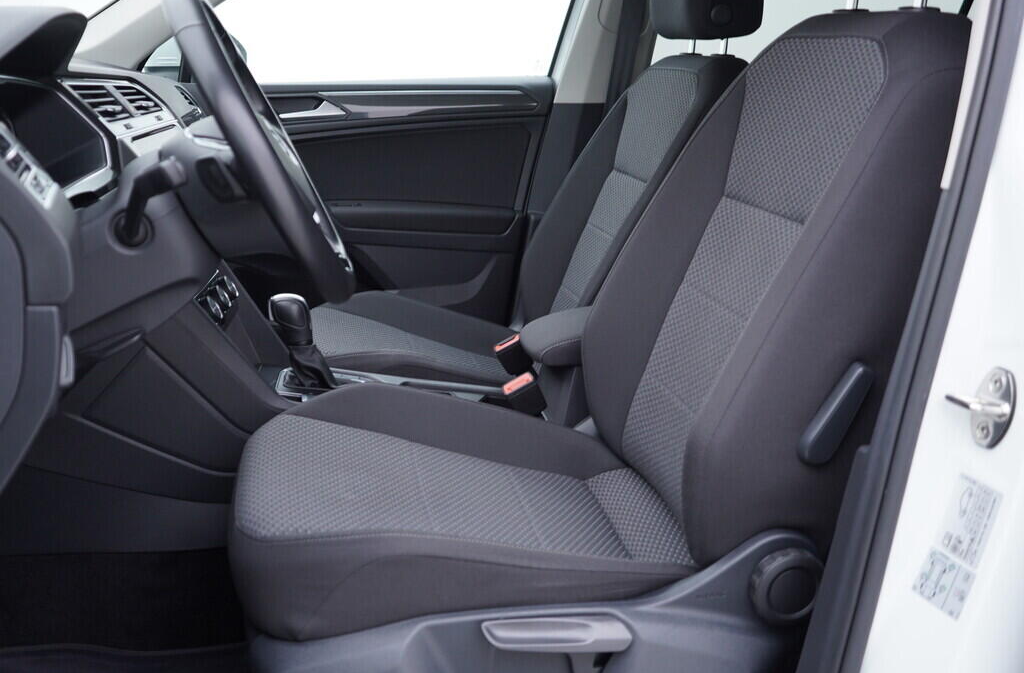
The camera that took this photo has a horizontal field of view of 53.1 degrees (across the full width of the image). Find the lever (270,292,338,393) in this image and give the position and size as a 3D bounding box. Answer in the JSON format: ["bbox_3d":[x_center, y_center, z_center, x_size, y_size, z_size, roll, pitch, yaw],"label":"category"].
[{"bbox_3d":[-0.301,0.007,1.477,0.072,0.135,0.060,-17,16,-2],"label":"lever"}]

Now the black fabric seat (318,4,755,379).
[{"bbox_3d":[0.033,-0.202,1.847,0.830,1.030,0.540,-2,15,-6],"label":"black fabric seat"}]

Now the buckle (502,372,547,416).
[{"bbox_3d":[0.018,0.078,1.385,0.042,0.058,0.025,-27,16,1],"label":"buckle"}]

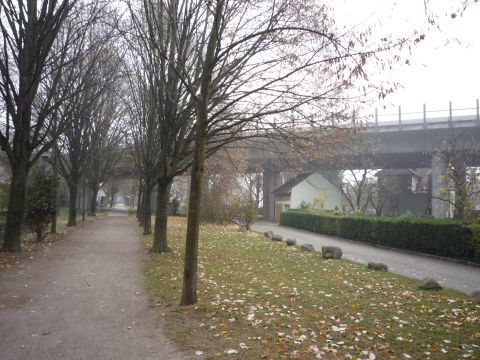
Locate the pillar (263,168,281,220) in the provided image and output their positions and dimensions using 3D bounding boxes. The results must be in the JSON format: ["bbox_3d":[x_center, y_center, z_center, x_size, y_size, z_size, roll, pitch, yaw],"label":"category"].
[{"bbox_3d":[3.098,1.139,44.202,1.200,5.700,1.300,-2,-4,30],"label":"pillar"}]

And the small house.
[{"bbox_3d":[5.290,1.517,34.984,4.170,3.970,4.740,1,-3,-10],"label":"small house"}]

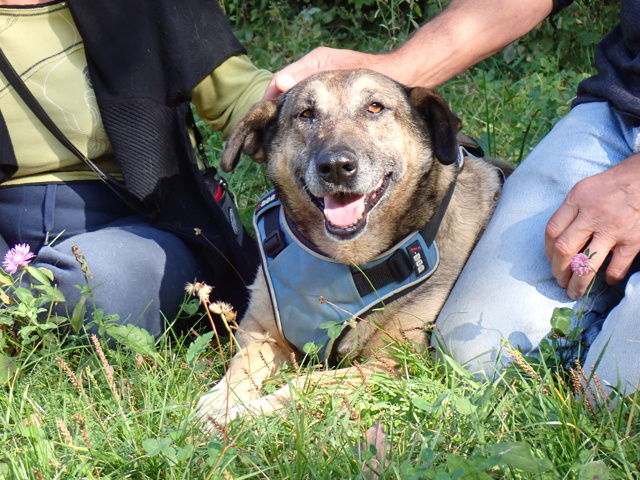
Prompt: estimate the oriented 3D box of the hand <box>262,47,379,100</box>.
[{"bbox_3d":[-0.001,-0.192,1.920,0.155,0.075,0.095,-15,8,3],"label":"hand"}]

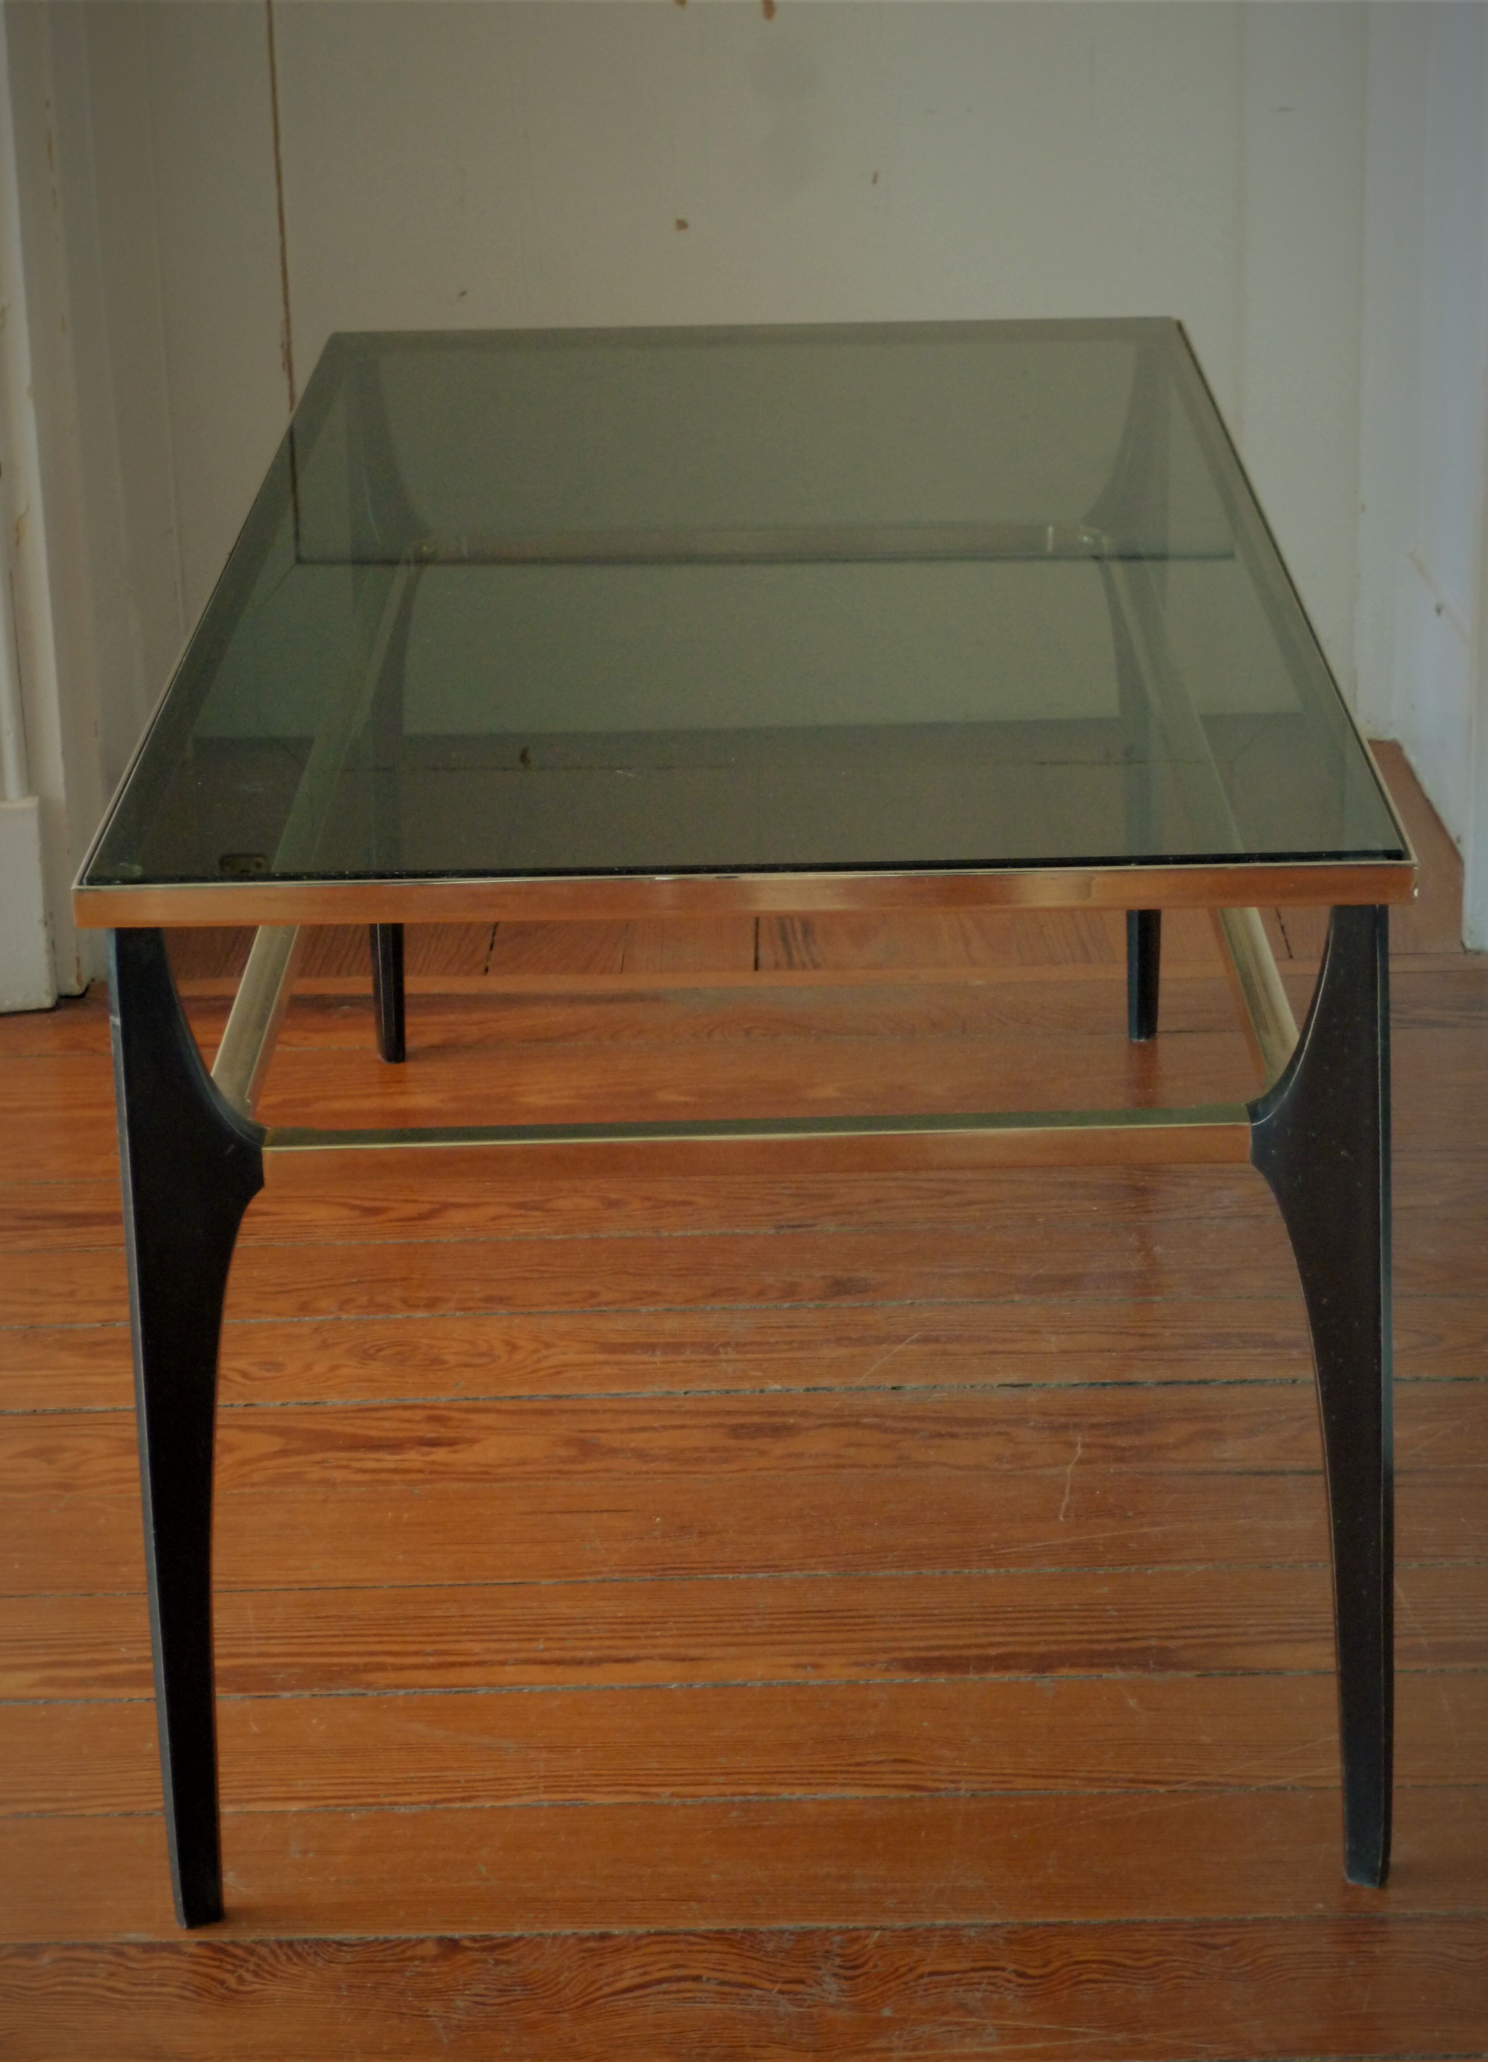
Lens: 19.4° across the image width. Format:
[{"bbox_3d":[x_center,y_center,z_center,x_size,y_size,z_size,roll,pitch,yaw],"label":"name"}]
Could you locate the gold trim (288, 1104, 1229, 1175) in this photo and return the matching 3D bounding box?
[{"bbox_3d":[0.005,0.043,1.628,0.367,0.016,0.020,-2,20,1],"label":"gold trim"}]

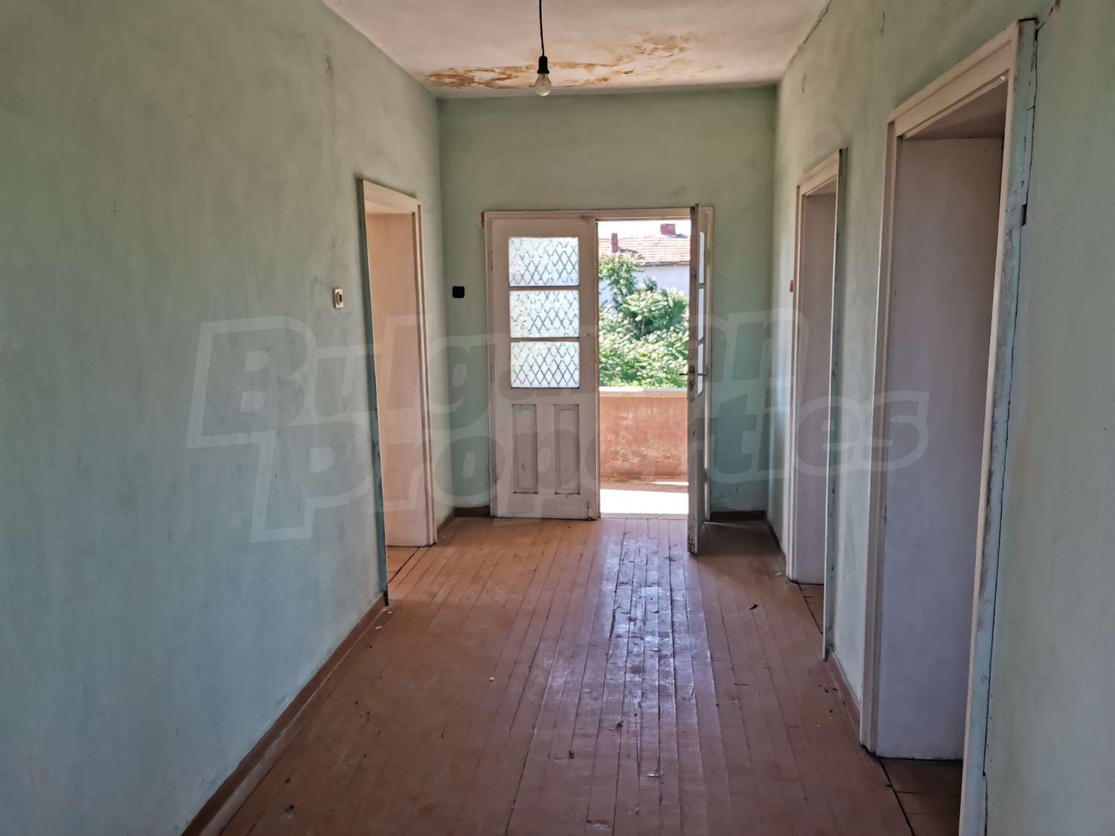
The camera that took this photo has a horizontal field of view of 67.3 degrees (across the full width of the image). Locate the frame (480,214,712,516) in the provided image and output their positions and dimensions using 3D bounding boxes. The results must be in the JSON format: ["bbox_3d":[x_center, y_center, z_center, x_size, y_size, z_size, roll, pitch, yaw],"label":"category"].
[{"bbox_3d":[0.272,-0.330,5.563,1.480,2.046,0.120,0,9,7],"label":"frame"}]

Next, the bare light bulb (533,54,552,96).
[{"bbox_3d":[-0.052,-1.214,2.970,0.060,0.138,0.060,-1,10,0],"label":"bare light bulb"}]

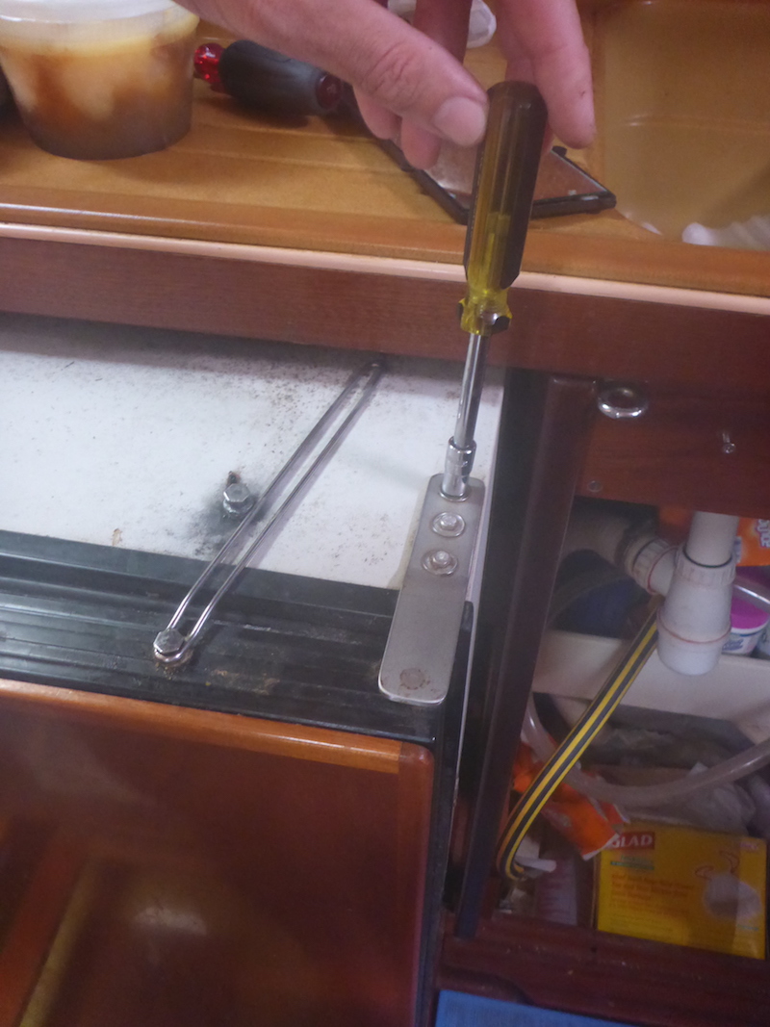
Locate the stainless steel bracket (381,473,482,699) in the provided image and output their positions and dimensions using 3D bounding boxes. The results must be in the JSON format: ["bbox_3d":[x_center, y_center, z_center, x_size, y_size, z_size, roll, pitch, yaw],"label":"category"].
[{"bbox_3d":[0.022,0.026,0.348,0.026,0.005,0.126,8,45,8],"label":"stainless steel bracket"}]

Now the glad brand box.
[{"bbox_3d":[0.373,0.472,1.062,0.201,0.055,0.136,7,72,7],"label":"glad brand box"}]

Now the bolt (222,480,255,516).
[{"bbox_3d":[-0.067,-0.006,0.380,0.013,0.009,0.013,7,47,7],"label":"bolt"}]

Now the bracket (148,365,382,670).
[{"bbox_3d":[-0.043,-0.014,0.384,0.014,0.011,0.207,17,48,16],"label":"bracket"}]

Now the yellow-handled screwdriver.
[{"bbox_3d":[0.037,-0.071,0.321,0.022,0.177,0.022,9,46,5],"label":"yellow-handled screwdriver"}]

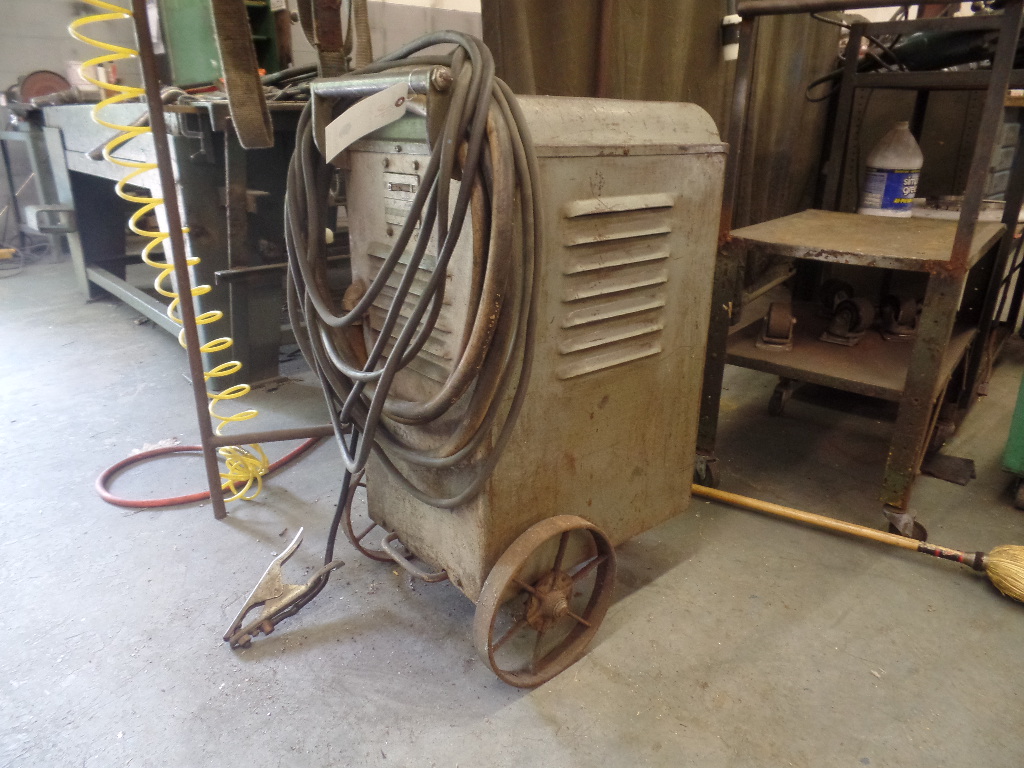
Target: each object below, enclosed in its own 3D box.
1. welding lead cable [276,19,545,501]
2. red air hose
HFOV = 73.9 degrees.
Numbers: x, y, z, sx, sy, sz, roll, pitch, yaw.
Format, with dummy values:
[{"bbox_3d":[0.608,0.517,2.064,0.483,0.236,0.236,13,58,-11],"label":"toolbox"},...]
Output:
[{"bbox_3d":[-0.191,-0.126,0.970,0.154,0.644,0.587,-15,25,-37],"label":"welding lead cable"},{"bbox_3d":[-0.770,0.214,1.750,0.556,0.025,0.350,-4,20,-14],"label":"red air hose"}]

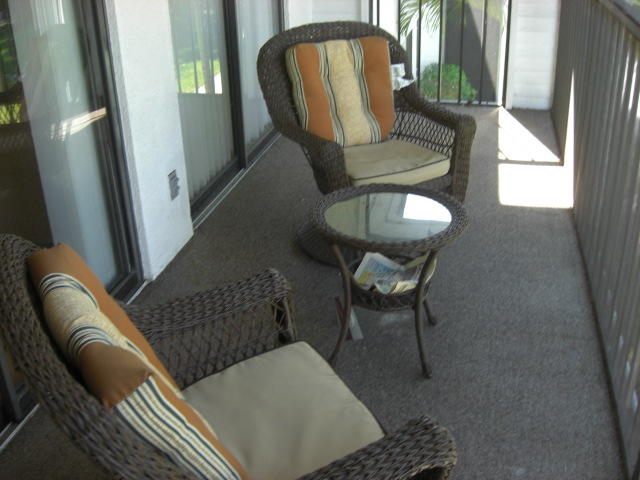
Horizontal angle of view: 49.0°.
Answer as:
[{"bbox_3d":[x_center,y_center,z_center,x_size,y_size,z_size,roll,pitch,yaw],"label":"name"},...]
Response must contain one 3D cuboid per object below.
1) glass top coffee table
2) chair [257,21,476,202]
[{"bbox_3d":[0.235,0.145,2.461,0.523,0.507,0.523,4,25,13],"label":"glass top coffee table"},{"bbox_3d":[0.194,-0.468,3.272,0.788,0.944,0.795,-12,26,-20],"label":"chair"}]

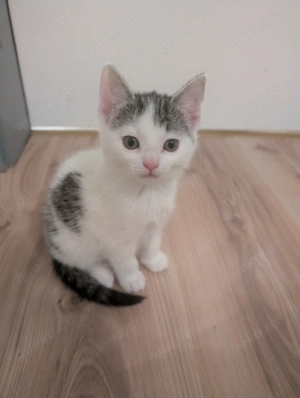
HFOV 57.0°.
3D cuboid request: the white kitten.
[{"bbox_3d":[-0.037,-0.007,0.281,0.110,0.245,0.145,-26,48,-35],"label":"white kitten"}]

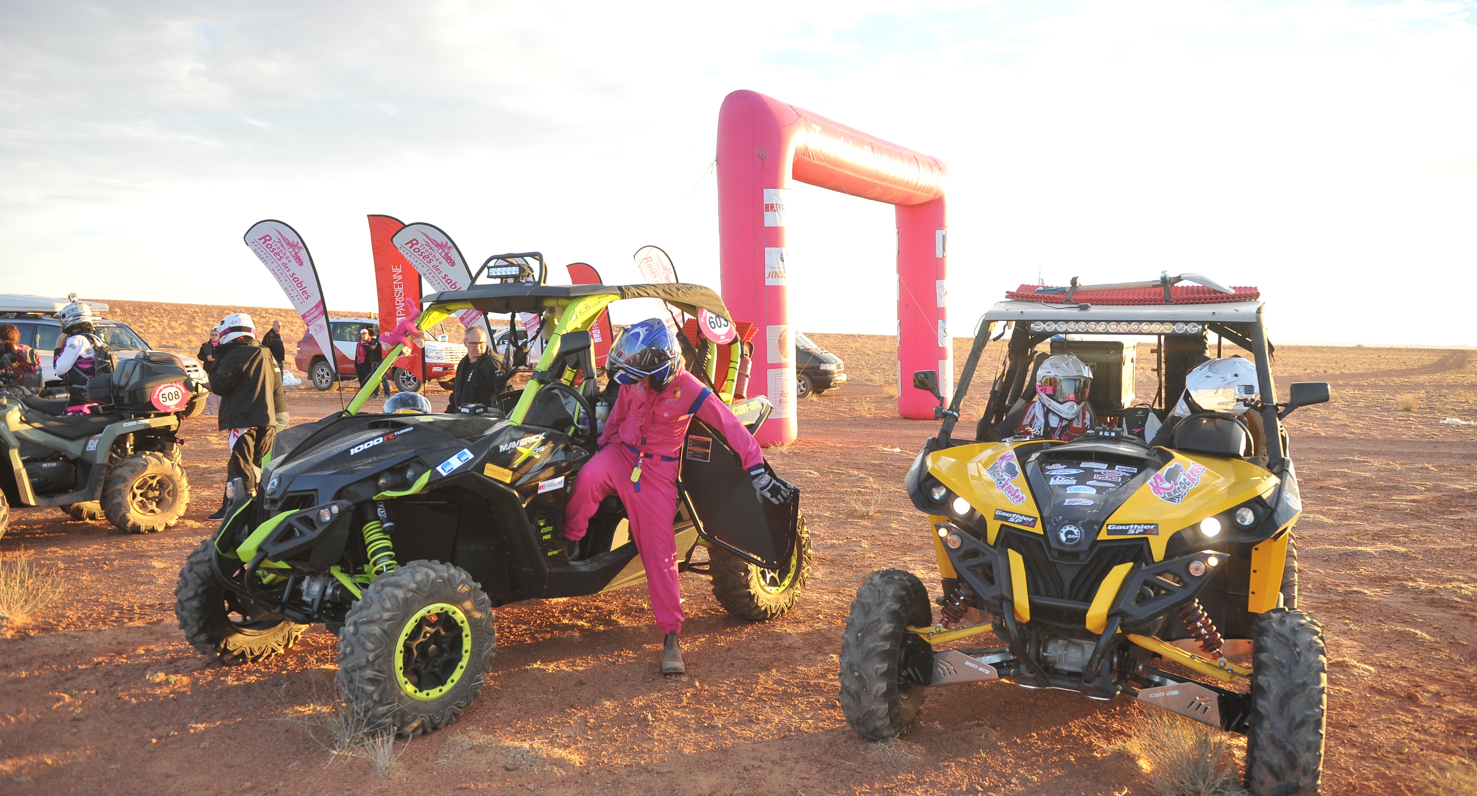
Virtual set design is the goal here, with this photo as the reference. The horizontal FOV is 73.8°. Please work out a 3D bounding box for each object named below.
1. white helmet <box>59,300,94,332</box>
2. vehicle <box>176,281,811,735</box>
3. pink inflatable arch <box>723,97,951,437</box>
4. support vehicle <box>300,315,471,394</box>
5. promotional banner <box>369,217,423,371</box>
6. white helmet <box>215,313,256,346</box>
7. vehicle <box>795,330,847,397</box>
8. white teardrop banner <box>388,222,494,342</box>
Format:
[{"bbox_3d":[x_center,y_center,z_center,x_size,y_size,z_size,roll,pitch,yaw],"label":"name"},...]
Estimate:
[{"bbox_3d":[-6.125,-0.752,9.100,0.340,0.280,0.260,-2,3,7],"label":"white helmet"},{"bbox_3d":[-1.106,0.313,5.152,1.640,1.860,3.000,3,4,40],"label":"vehicle"},{"bbox_3d":[2.036,-2.094,17.356,1.000,5.300,7.330,3,4,33],"label":"pink inflatable arch"},{"bbox_3d":[-9.439,-1.145,26.584,4.950,1.900,1.970,2,4,22],"label":"support vehicle"},{"bbox_3d":[-5.910,-1.450,17.000,0.950,3.300,0.150,0,3,-5],"label":"promotional banner"},{"bbox_3d":[-4.116,-0.561,8.050,0.340,0.280,0.260,-13,1,9],"label":"white helmet"},{"bbox_3d":[0.682,-1.023,28.244,4.700,1.860,1.840,2,4,20],"label":"vehicle"},{"bbox_3d":[-4.905,-1.361,16.500,1.750,3.150,0.150,0,3,-5],"label":"white teardrop banner"}]

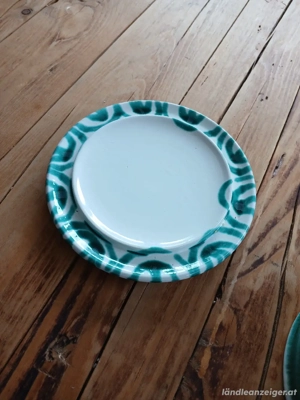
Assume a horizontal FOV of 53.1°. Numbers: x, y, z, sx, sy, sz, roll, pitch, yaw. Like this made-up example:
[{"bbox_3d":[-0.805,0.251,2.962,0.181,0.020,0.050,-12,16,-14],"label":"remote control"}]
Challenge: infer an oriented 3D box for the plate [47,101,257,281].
[{"bbox_3d":[0.005,-0.029,0.418,0.285,0.028,0.285,2,62,-4],"label":"plate"}]

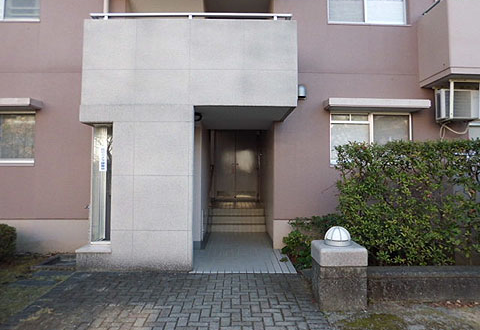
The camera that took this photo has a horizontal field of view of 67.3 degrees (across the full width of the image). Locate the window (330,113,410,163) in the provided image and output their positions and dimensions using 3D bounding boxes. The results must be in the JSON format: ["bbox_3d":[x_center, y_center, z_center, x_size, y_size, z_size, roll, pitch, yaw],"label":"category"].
[{"bbox_3d":[2.340,-0.450,6.410,1.450,0.950,0.100,0,-1,0],"label":"window"}]

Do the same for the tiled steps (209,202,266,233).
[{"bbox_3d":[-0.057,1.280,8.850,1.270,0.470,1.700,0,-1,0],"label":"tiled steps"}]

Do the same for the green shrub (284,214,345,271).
[{"bbox_3d":[1.130,1.150,5.700,0.880,0.690,0.850,0,-1,0],"label":"green shrub"}]

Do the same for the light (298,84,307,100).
[{"bbox_3d":[1.105,-1.280,6.320,0.140,0.220,0.150,0,-1,0],"label":"light"}]

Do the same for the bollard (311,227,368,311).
[{"bbox_3d":[1.045,1.060,3.825,0.475,0.815,0.460,0,-1,0],"label":"bollard"}]

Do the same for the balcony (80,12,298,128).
[{"bbox_3d":[-0.700,-1.350,5.680,2.950,1.420,1.500,0,-1,0],"label":"balcony"}]

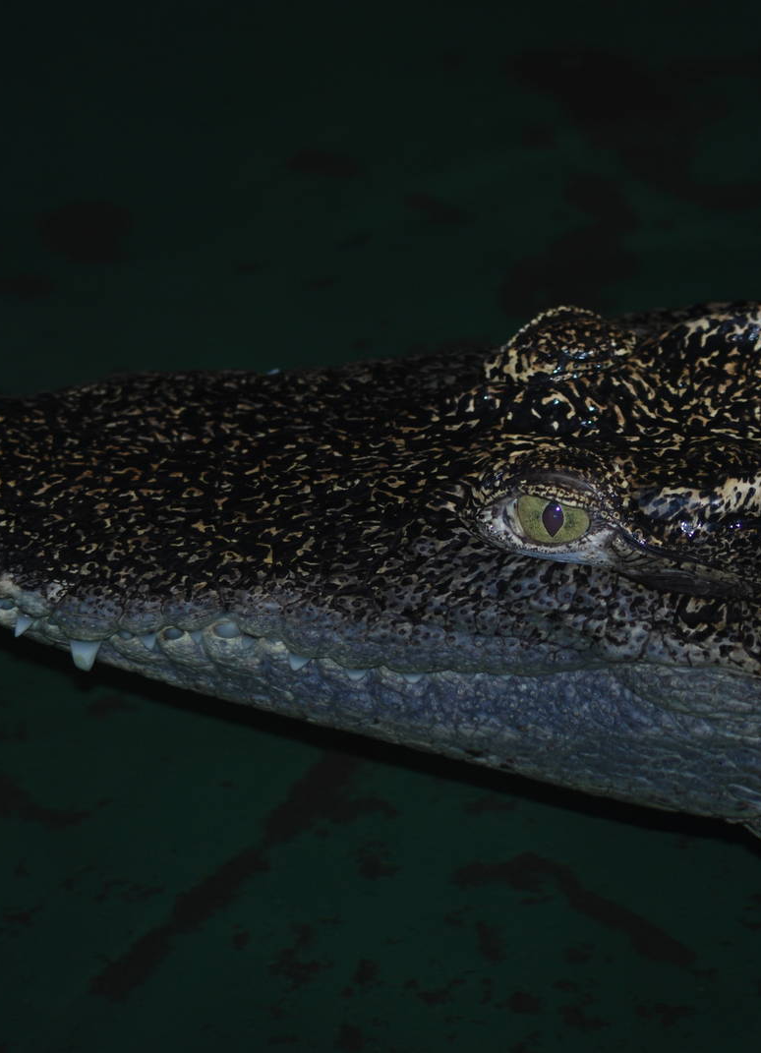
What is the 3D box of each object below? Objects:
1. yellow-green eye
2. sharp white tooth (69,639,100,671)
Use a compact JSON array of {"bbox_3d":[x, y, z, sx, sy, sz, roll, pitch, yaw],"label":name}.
[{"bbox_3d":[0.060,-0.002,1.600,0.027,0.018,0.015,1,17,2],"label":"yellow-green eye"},{"bbox_3d":[-0.107,0.046,1.660,0.011,0.013,0.009,6,40,7],"label":"sharp white tooth"}]

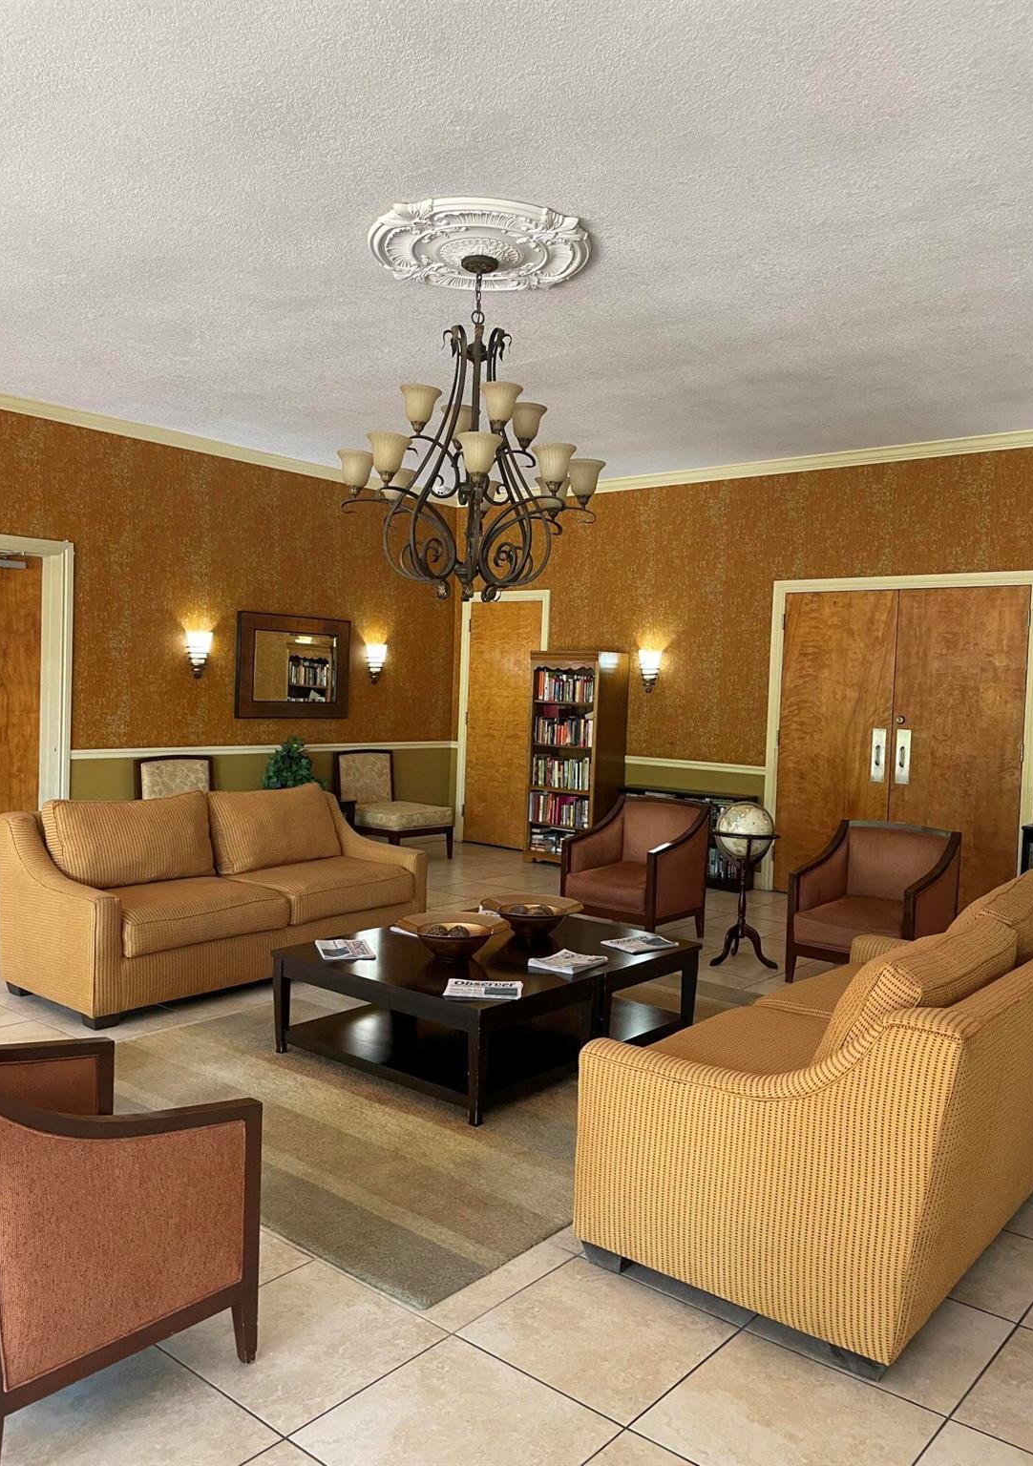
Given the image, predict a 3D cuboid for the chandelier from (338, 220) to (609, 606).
[{"bbox_3d":[-0.171,-1.225,4.463,1.080,1.362,1.080,2,2,0],"label":"chandelier"}]

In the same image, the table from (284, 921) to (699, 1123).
[{"bbox_3d":[-0.087,1.118,4.694,1.131,0.411,1.493,4,3,40],"label":"table"}]

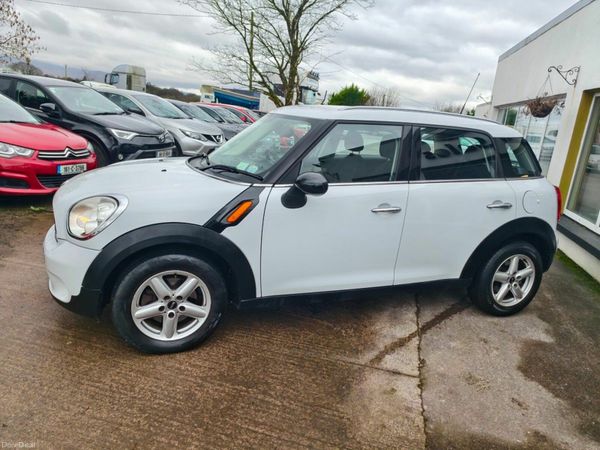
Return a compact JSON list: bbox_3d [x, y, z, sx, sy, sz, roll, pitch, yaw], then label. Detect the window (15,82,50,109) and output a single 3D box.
[{"bbox_3d":[-4.759,-2.313,7.120,0.950,0.450,0.120,10,5,15],"label":"window"}]

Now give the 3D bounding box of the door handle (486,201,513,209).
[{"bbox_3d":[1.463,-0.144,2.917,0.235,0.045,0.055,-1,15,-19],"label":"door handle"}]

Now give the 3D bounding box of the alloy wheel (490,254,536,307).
[{"bbox_3d":[1.681,0.428,3.251,0.440,0.440,0.180,-1,13,-19],"label":"alloy wheel"}]

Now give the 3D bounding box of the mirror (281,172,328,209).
[{"bbox_3d":[0.035,-0.198,2.325,0.225,0.235,0.190,-1,16,-20],"label":"mirror"}]

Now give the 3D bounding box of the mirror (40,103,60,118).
[{"bbox_3d":[-4.110,-1.889,6.550,0.200,0.200,0.260,9,16,13],"label":"mirror"}]

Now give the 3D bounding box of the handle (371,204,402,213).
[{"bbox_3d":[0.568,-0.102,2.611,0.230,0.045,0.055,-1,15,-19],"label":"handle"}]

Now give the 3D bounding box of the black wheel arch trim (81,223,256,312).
[{"bbox_3d":[-0.720,0.221,2.280,0.955,0.535,0.150,-1,16,-20],"label":"black wheel arch trim"}]

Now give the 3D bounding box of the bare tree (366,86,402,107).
[{"bbox_3d":[7.418,-9.393,35.000,3.300,5.400,3.200,8,14,12],"label":"bare tree"}]

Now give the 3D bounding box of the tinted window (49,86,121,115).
[{"bbox_3d":[-3.914,-2.300,7.394,0.830,0.150,1.360,38,20,4],"label":"tinted window"}]

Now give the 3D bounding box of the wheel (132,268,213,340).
[{"bbox_3d":[-0.768,0.453,2.385,0.440,0.440,0.180,-1,14,-22],"label":"wheel"}]

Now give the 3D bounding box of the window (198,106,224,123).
[{"bbox_3d":[-3.196,-3.991,14.400,1.050,0.420,0.120,10,7,15],"label":"window"}]

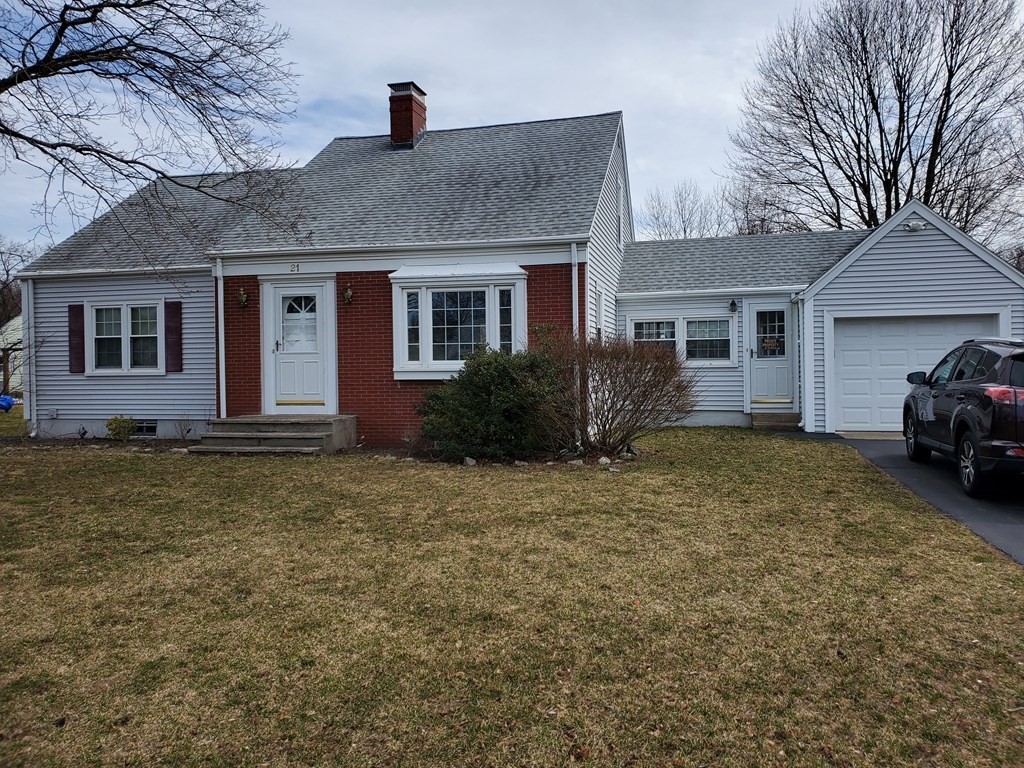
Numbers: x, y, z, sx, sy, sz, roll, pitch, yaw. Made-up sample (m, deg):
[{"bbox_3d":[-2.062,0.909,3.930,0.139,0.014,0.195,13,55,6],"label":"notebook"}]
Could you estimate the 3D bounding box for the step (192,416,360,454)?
[{"bbox_3d":[-3.910,0.831,12.859,2.270,0.510,1.620,0,1,14],"label":"step"}]

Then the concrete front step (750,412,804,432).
[{"bbox_3d":[5.248,0.755,15.227,0.920,0.310,0.750,0,1,14],"label":"concrete front step"}]

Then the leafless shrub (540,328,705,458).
[{"bbox_3d":[1.601,0.133,11.350,2.300,1.720,2.000,0,1,14],"label":"leafless shrub"}]

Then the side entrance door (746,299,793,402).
[{"bbox_3d":[5.201,-0.612,15.542,0.860,2.050,0.080,0,1,14],"label":"side entrance door"}]

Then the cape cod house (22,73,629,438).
[{"bbox_3d":[-3.500,-2.834,18.122,12.150,7.650,9.600,0,1,14],"label":"cape cod house"}]

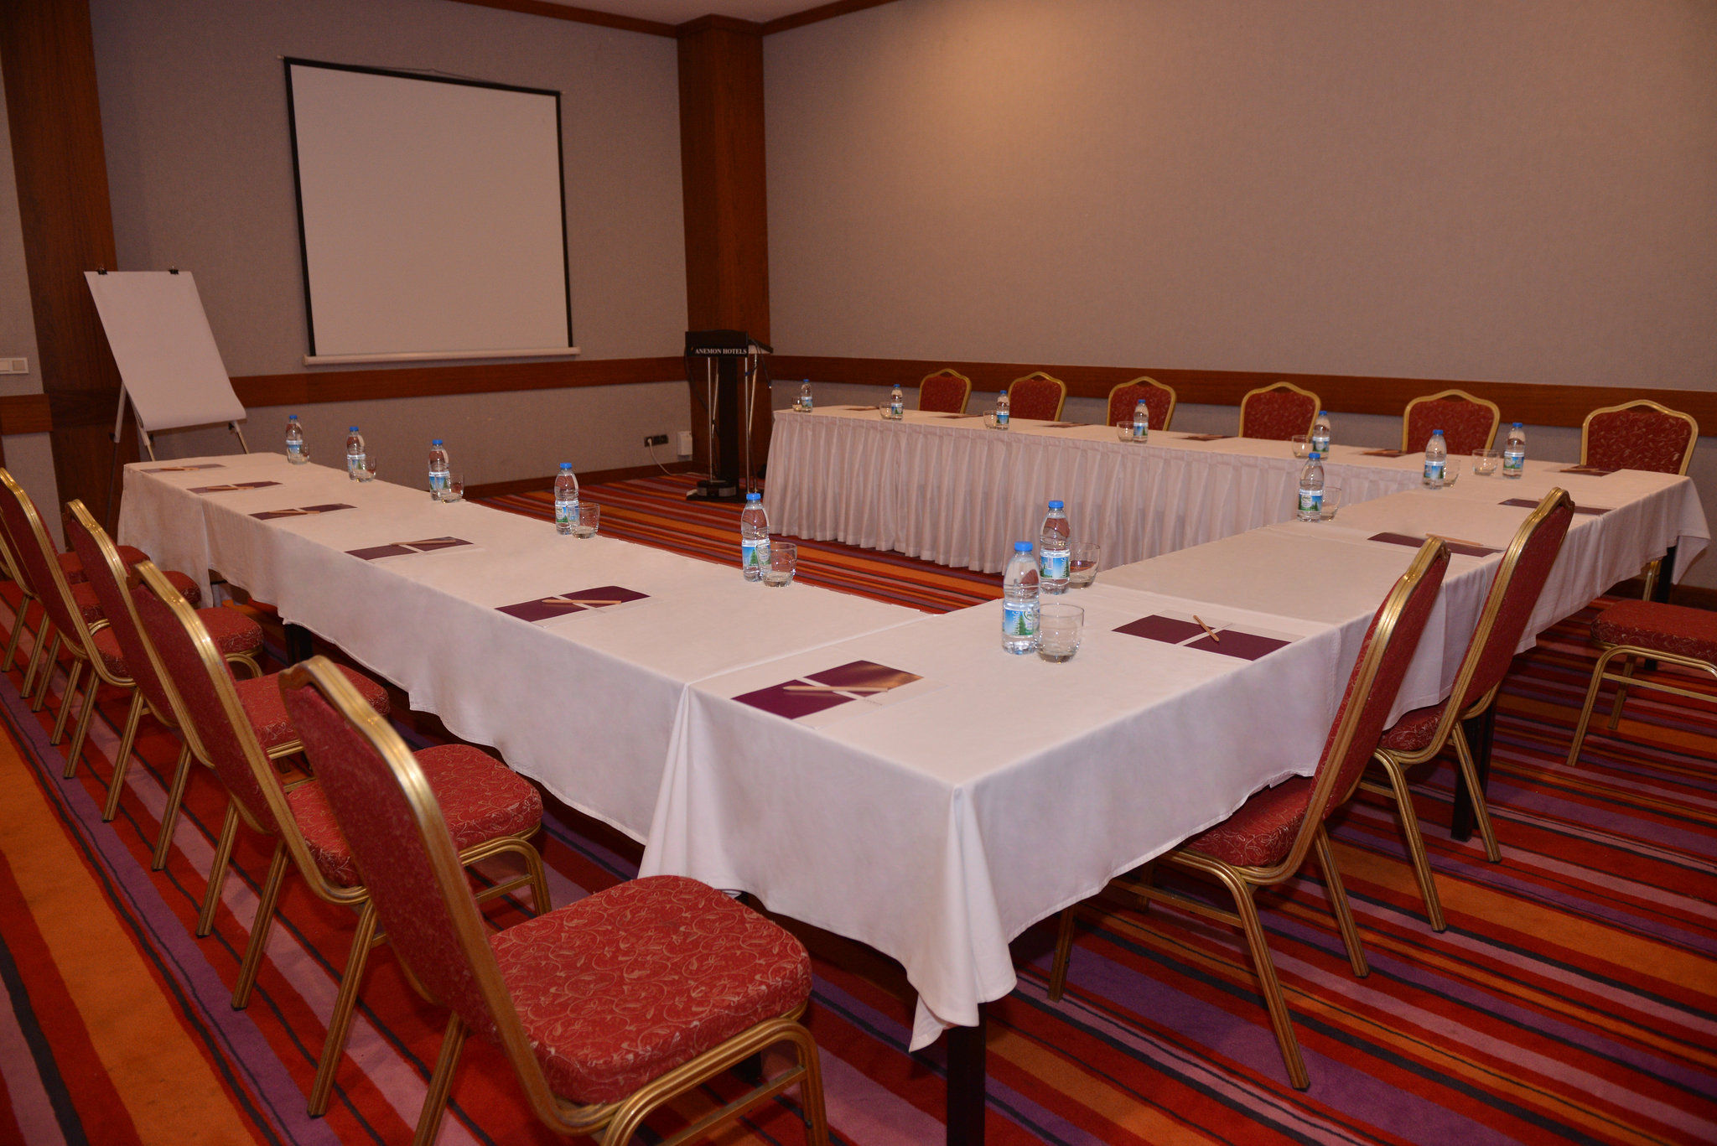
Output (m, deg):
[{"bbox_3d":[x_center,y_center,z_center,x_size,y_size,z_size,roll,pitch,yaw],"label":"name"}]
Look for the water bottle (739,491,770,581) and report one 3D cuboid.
[{"bbox_3d":[-0.243,-0.088,2.663,0.067,0.202,0.067,0,13,0],"label":"water bottle"}]

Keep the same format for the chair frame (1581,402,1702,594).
[{"bbox_3d":[3.055,-0.190,4.629,0.570,0.962,0.455,-12,17,-43],"label":"chair frame"}]

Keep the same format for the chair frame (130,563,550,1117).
[{"bbox_3d":[-0.939,0.395,2.100,0.570,0.962,0.455,-12,17,-43],"label":"chair frame"}]

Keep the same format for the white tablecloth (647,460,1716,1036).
[{"bbox_3d":[1.400,0.098,3.099,4.194,0.378,0.744,-12,17,-42],"label":"white tablecloth"}]

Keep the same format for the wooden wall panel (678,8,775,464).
[{"bbox_3d":[-1.119,-2.650,9.571,0.480,3.660,0.480,-12,17,-43],"label":"wooden wall panel"}]

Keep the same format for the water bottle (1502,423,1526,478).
[{"bbox_3d":[2.398,-0.449,4.176,0.067,0.202,0.067,-12,17,-42],"label":"water bottle"}]

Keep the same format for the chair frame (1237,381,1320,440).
[{"bbox_3d":[1.972,-0.439,5.733,0.570,0.962,0.455,-12,17,-43],"label":"chair frame"}]

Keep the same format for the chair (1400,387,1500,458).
[{"bbox_3d":[2.526,-0.313,5.167,0.570,0.962,0.455,-12,17,-43],"label":"chair"}]

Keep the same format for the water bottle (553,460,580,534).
[{"bbox_3d":[-0.827,-0.212,3.232,0.067,0.202,0.067,-12,17,-42],"label":"water bottle"}]

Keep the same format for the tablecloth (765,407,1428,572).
[{"bbox_3d":[1.042,-0.370,6.039,0.672,0.756,4.140,-12,17,-42],"label":"tablecloth"}]

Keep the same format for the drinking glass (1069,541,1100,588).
[{"bbox_3d":[0.484,-0.017,2.476,0.077,0.086,0.077,0,13,0],"label":"drinking glass"}]

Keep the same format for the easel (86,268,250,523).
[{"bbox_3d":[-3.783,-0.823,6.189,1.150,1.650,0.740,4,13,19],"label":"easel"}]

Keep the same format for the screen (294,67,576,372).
[{"bbox_3d":[-2.932,-2.484,8.062,2.100,1.965,0.080,-12,17,-43],"label":"screen"}]

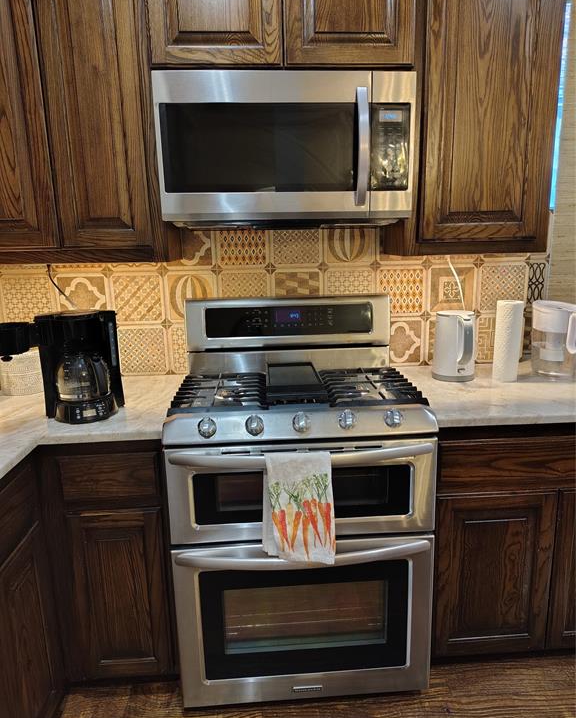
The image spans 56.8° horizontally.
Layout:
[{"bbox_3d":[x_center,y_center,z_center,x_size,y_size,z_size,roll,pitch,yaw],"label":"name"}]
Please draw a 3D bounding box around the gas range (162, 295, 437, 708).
[{"bbox_3d":[0.031,0.423,1.784,0.760,1.194,0.705,-2,12,-4],"label":"gas range"}]

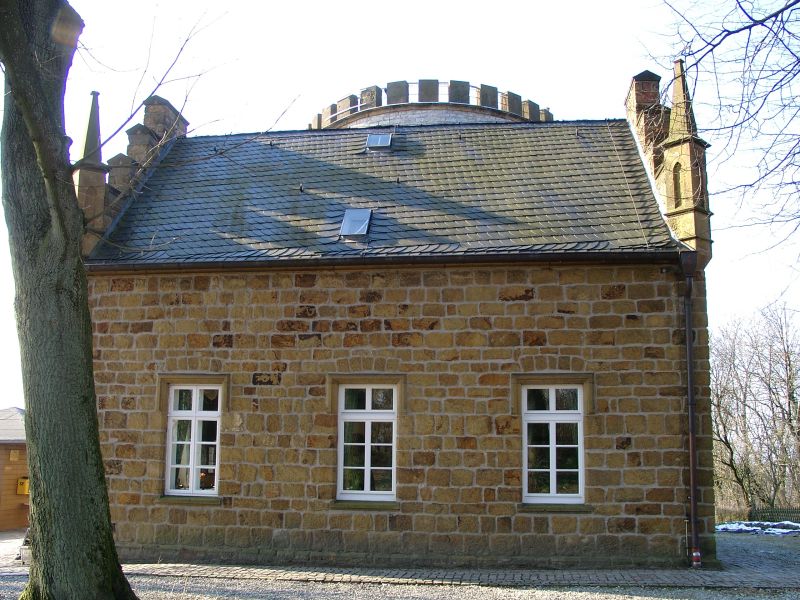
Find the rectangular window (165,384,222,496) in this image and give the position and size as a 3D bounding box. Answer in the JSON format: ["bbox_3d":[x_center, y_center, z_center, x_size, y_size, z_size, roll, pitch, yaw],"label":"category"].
[{"bbox_3d":[-3.091,2.118,11.912,0.860,1.649,0.120,-1,-6,8],"label":"rectangular window"}]

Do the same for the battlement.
[{"bbox_3d":[1.468,-7.551,36.983,11.188,1.134,11.188,0,-6,2],"label":"battlement"}]

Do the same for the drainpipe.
[{"bbox_3d":[3.988,1.440,10.708,0.200,4.281,0.200,-1,-6,8],"label":"drainpipe"}]

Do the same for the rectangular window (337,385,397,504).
[{"bbox_3d":[-0.468,2.089,11.559,0.872,1.682,0.120,-1,-6,8],"label":"rectangular window"}]

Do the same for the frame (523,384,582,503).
[{"bbox_3d":[2.176,2.049,11.204,0.879,1.665,0.120,-1,-6,8],"label":"frame"}]

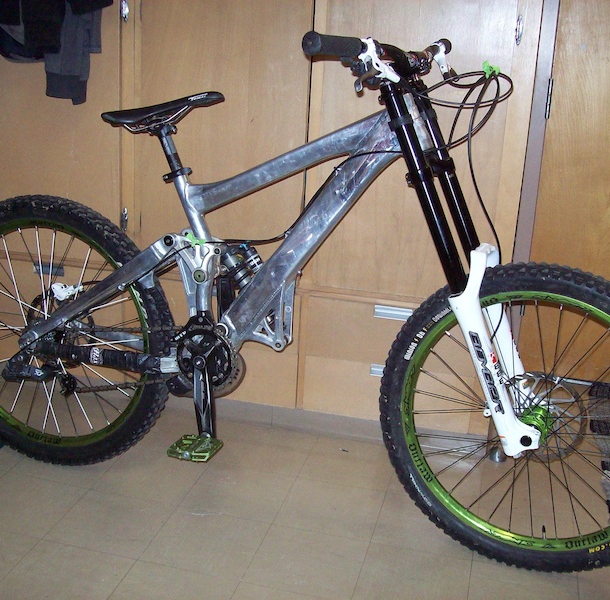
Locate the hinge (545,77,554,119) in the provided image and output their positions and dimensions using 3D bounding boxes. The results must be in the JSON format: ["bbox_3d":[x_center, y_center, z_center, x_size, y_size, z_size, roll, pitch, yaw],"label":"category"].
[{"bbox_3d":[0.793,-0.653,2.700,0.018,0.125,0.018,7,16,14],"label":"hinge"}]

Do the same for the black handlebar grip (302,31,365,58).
[{"bbox_3d":[0.055,-0.423,1.381,0.036,0.036,0.132,16,21,38],"label":"black handlebar grip"}]

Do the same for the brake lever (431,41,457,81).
[{"bbox_3d":[0.314,-0.537,1.867,0.055,0.090,0.120,10,17,23],"label":"brake lever"}]

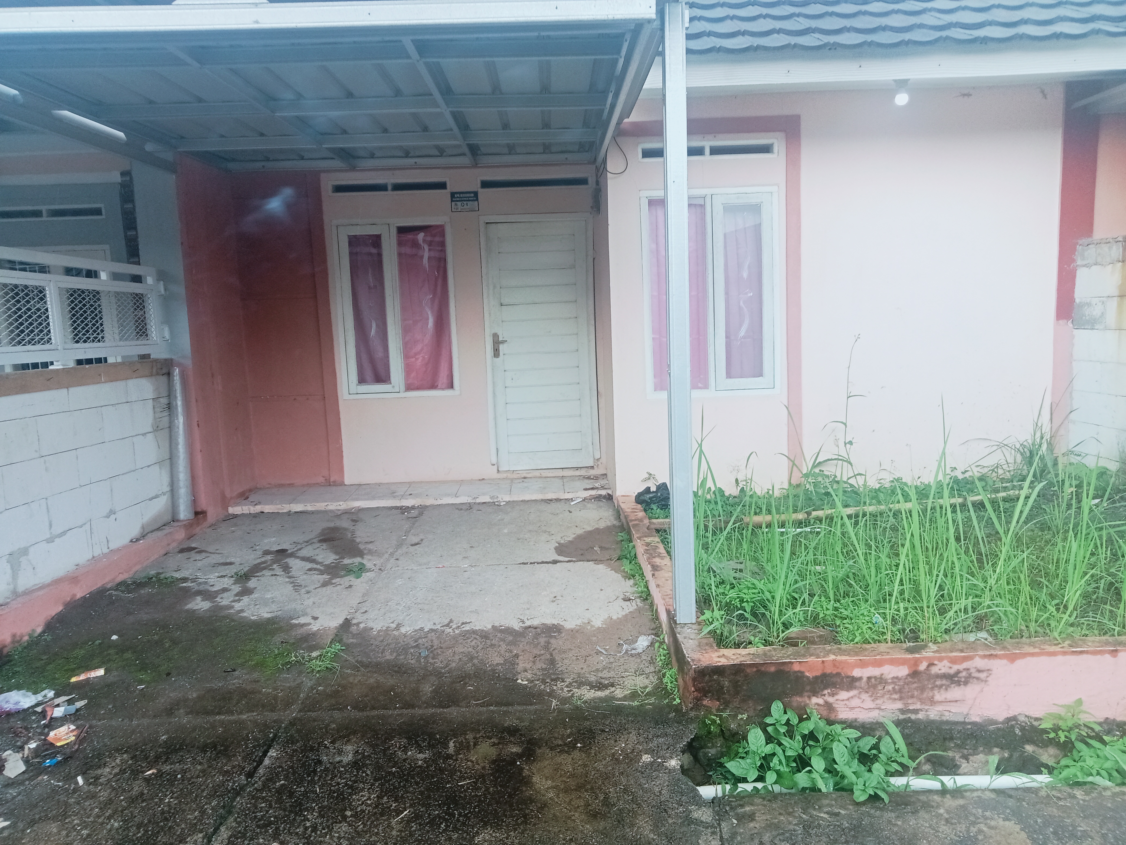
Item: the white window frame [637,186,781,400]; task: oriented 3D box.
[{"bbox_3d":[1.007,-0.870,6.164,0.930,1.400,0.100,-2,6,0],"label":"white window frame"}]

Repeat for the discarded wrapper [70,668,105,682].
[{"bbox_3d":[-1.870,0.990,3.590,0.125,0.012,0.065,-6,7,-34],"label":"discarded wrapper"}]

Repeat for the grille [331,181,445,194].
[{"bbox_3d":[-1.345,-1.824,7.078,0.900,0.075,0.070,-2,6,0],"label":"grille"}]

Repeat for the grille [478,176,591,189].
[{"bbox_3d":[-0.221,-1.879,7.147,0.850,0.074,0.060,-2,6,-1],"label":"grille"}]

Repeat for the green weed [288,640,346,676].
[{"bbox_3d":[-0.991,0.948,3.657,0.195,0.070,0.160,-2,6,-1],"label":"green weed"}]

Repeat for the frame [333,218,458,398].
[{"bbox_3d":[-1.320,-0.897,7.229,0.928,1.395,0.080,-2,6,-1],"label":"frame"}]

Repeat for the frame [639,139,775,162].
[{"bbox_3d":[0.973,-1.817,6.092,0.934,0.110,0.070,-2,6,-1],"label":"frame"}]

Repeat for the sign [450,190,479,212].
[{"bbox_3d":[-0.769,-1.730,7.131,0.215,0.156,0.015,-2,6,-1],"label":"sign"}]

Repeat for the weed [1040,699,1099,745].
[{"bbox_3d":[1.704,1.012,3.060,0.175,0.145,0.140,-2,6,0],"label":"weed"}]

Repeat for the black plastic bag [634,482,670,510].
[{"bbox_3d":[0.605,0.488,6.055,0.260,0.190,0.220,-2,6,0],"label":"black plastic bag"}]

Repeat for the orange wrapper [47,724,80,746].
[{"bbox_3d":[-1.678,1.037,3.036,0.120,0.015,0.085,3,7,40],"label":"orange wrapper"}]

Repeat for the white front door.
[{"bbox_3d":[-0.173,-0.610,7.285,0.787,1.986,0.060,-2,6,-1],"label":"white front door"}]

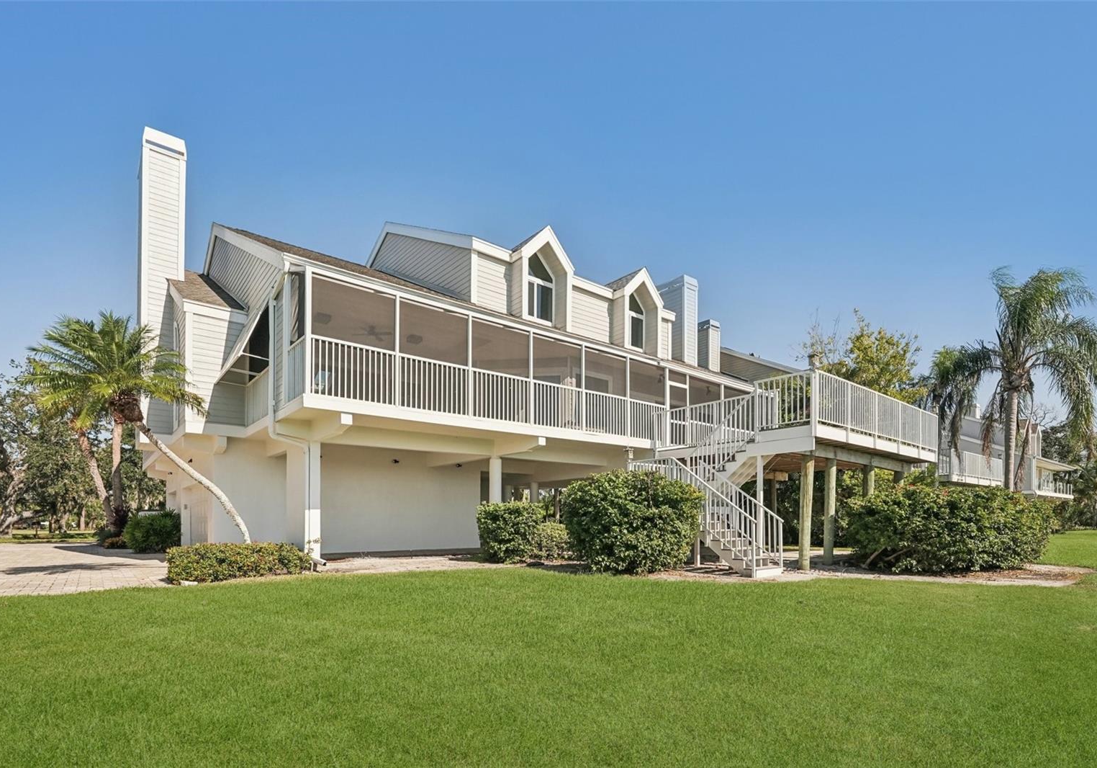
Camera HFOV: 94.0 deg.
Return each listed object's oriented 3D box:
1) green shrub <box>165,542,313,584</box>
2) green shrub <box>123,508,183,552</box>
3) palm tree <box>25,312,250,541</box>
[{"bbox_3d":[-5.815,3.357,9.600,2.300,0.600,1.000,8,-12,-40],"label":"green shrub"},{"bbox_3d":[-11.851,4.410,15.300,1.500,1.250,1.450,8,-12,-40],"label":"green shrub"},{"bbox_3d":[-9.750,1.115,12.200,4.400,5.300,3.800,8,-12,-40],"label":"palm tree"}]

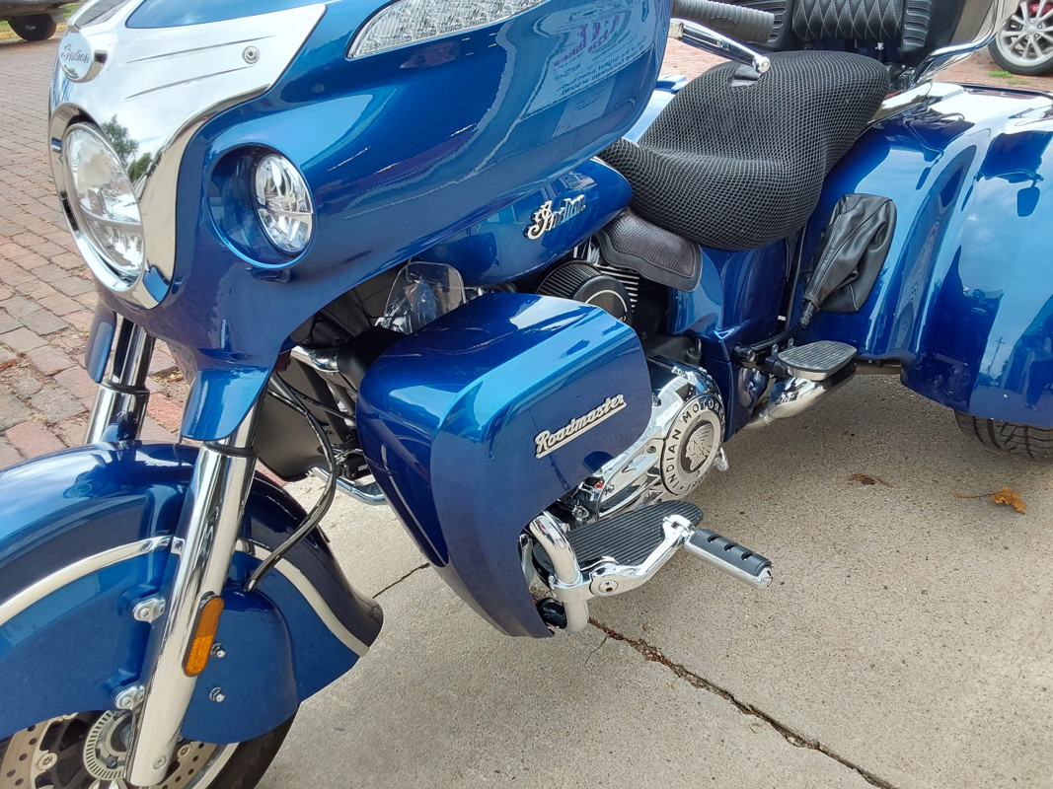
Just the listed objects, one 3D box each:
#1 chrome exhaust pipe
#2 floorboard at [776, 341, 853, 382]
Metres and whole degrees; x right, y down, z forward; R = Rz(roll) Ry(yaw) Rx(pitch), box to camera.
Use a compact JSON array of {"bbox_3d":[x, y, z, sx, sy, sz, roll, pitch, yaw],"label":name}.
[{"bbox_3d":[0.587,-0.001,1.781,0.350,0.088,0.085,-22,32,-34],"label":"chrome exhaust pipe"},{"bbox_3d":[0.575,-0.071,1.697,0.170,0.037,0.115,-23,32,-39],"label":"floorboard"}]

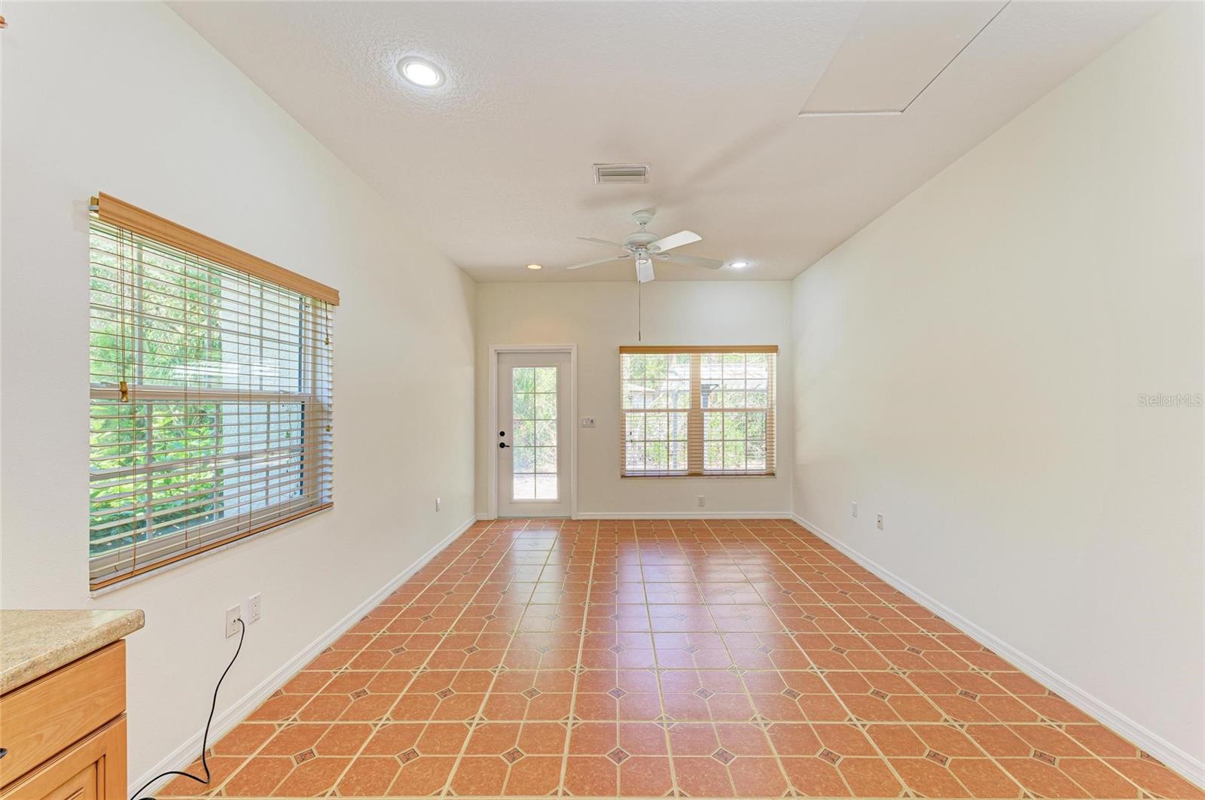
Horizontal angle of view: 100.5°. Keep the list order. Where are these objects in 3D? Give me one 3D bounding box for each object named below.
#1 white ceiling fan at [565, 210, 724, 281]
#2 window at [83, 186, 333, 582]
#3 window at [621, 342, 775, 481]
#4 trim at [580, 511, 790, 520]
[{"bbox_3d":[0.310,-1.235,3.910,1.290,0.390,1.260,0,-1,0],"label":"white ceiling fan"},{"bbox_3d":[-1.620,-0.013,2.285,0.080,1.270,1.390,0,-1,1],"label":"window"},{"bbox_3d":[1.140,0.135,5.930,1.870,1.545,0.080,0,-1,1],"label":"window"},{"bbox_3d":[0.977,1.380,5.945,2.550,0.086,0.016,0,-1,1],"label":"trim"}]

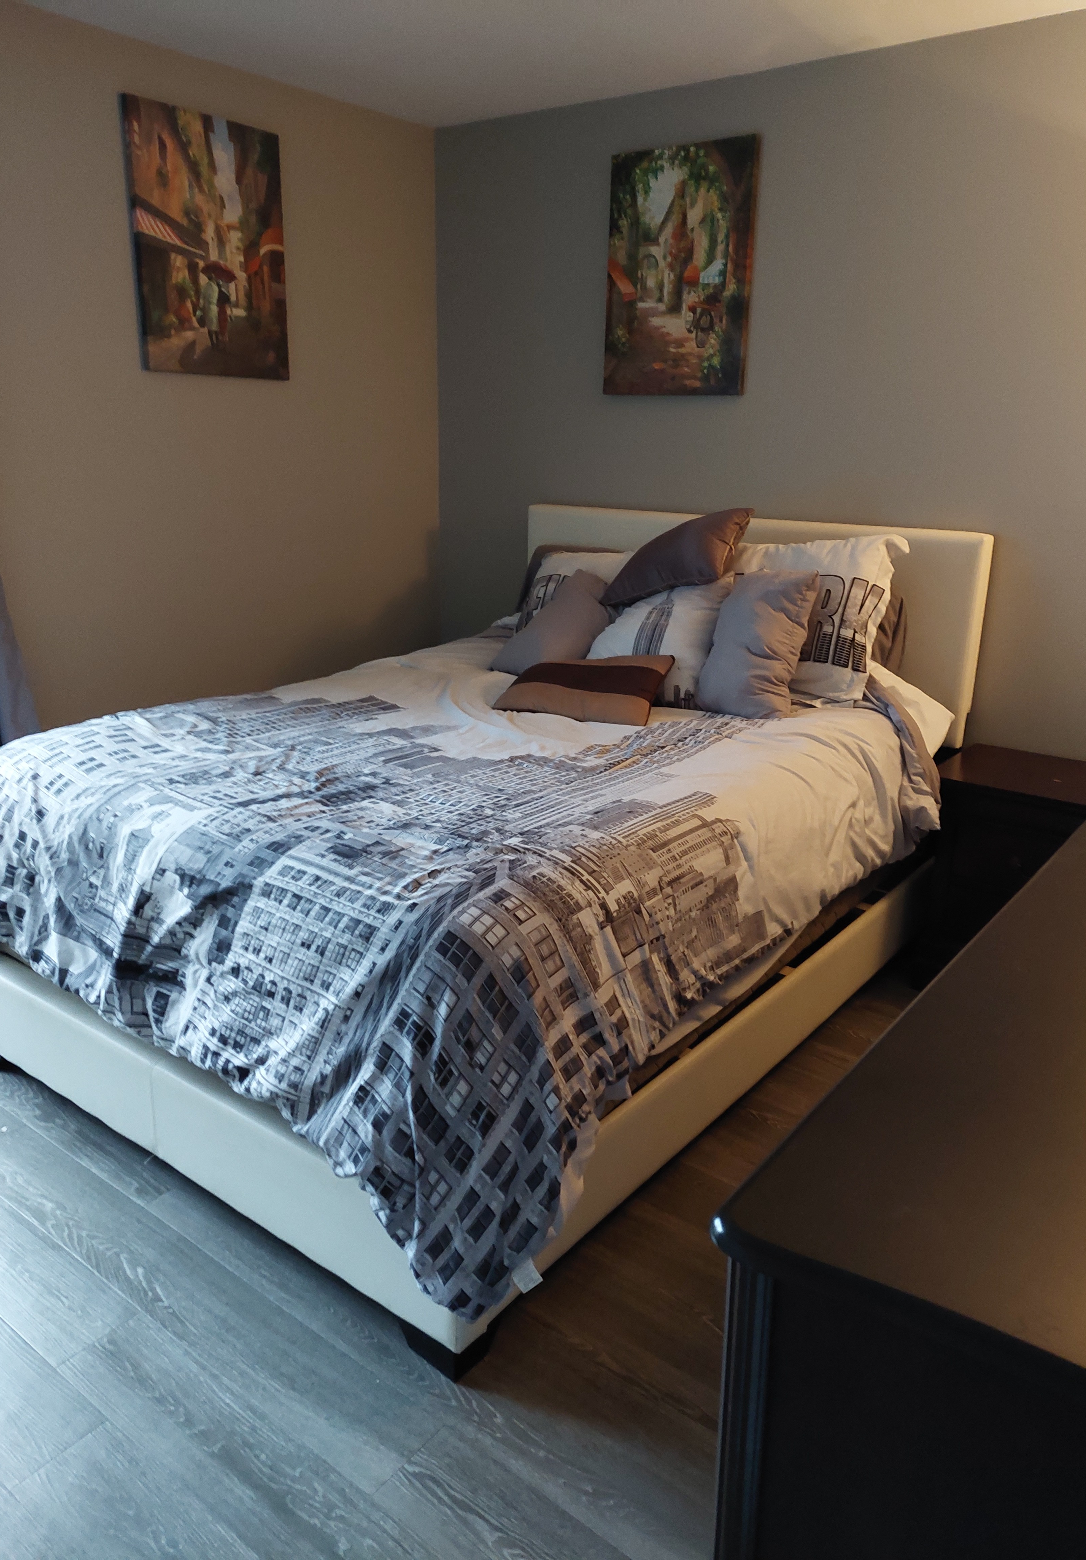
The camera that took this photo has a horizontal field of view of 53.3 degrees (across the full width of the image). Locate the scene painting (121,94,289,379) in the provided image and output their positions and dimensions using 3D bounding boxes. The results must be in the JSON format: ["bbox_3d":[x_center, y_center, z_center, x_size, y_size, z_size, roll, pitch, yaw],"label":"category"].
[{"bbox_3d":[-0.984,-1.576,3.220,0.033,0.698,0.517,14,22,35],"label":"scene painting"}]

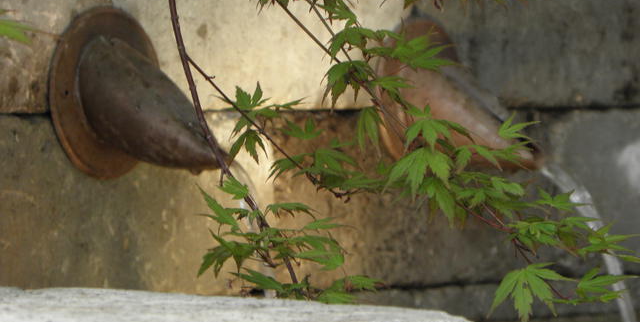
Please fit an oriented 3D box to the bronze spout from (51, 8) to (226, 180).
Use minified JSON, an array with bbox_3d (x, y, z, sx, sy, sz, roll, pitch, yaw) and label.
[{"bbox_3d":[-0.163,-0.068,5.054,0.148,0.177,0.177,1,2,38],"label":"bronze spout"}]

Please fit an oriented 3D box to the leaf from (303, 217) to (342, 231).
[{"bbox_3d":[0.002,0.059,4.600,0.037,0.013,0.032,0,1,0],"label":"leaf"}]

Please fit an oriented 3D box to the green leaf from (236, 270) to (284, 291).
[{"bbox_3d":[-0.055,0.111,4.600,0.045,0.020,0.032,0,1,0],"label":"green leaf"}]

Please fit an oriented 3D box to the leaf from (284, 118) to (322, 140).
[{"bbox_3d":[-0.016,-0.031,4.750,0.036,0.021,0.028,0,1,0],"label":"leaf"}]

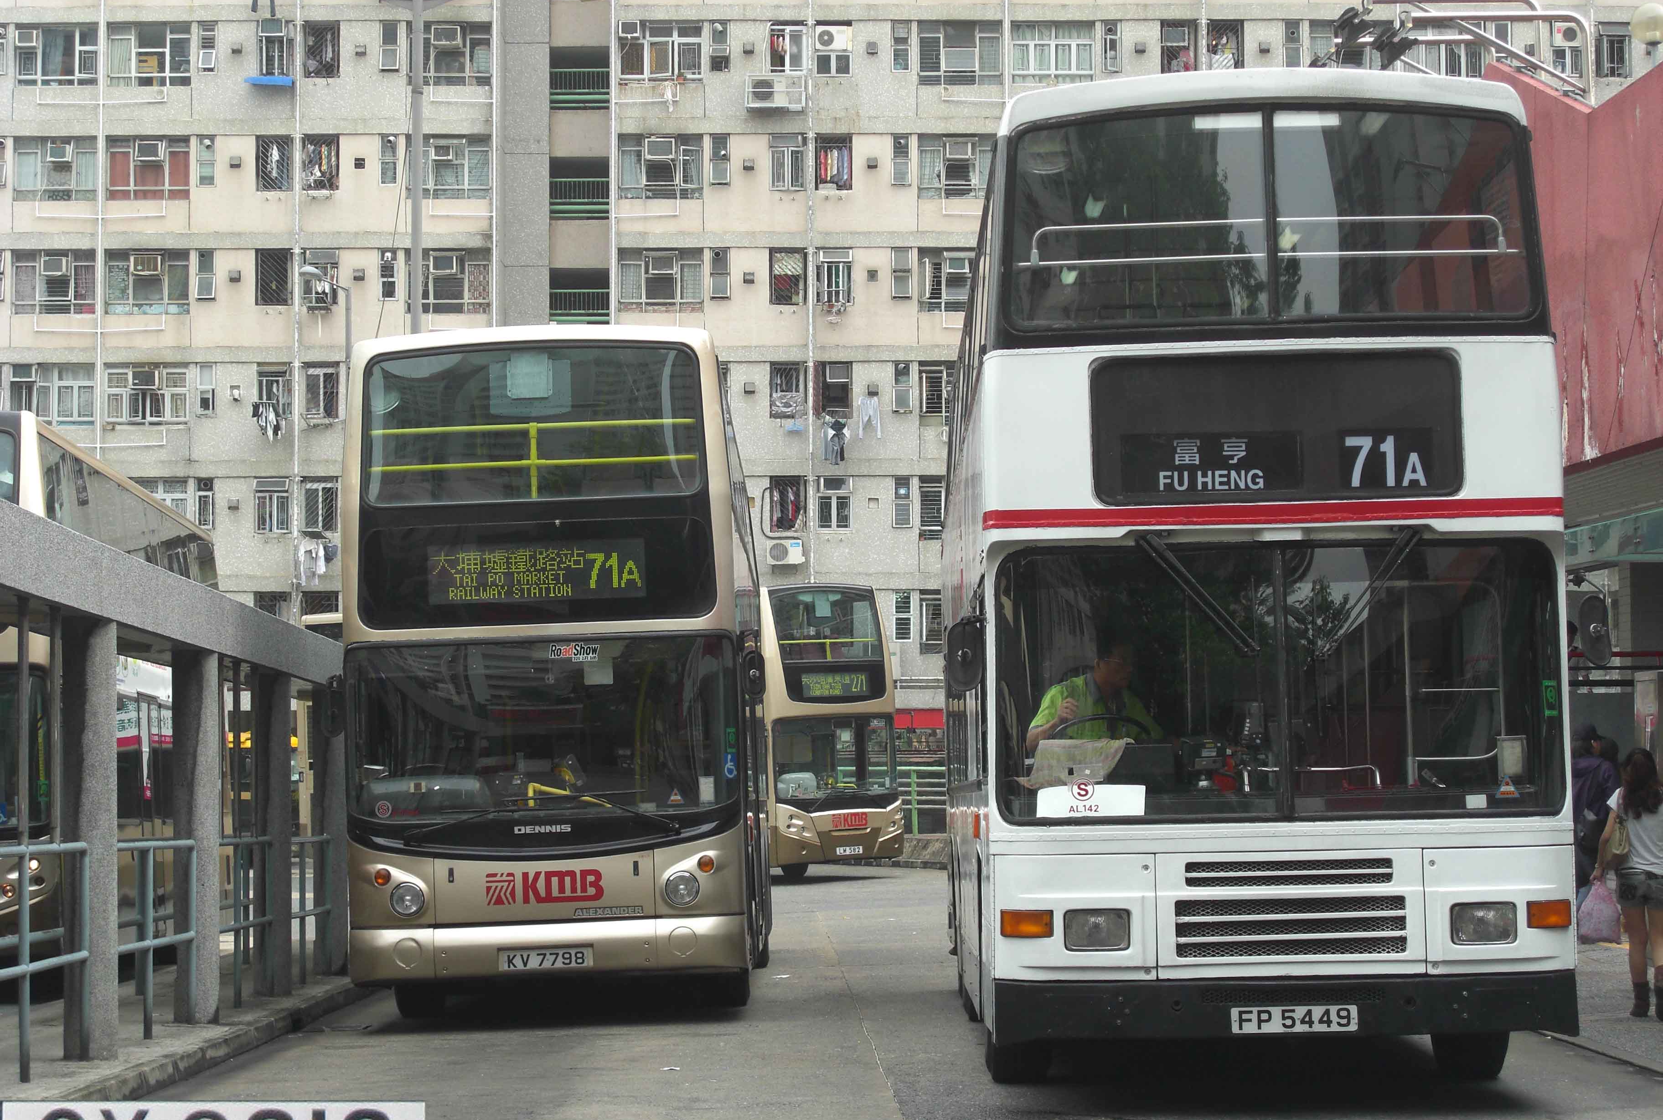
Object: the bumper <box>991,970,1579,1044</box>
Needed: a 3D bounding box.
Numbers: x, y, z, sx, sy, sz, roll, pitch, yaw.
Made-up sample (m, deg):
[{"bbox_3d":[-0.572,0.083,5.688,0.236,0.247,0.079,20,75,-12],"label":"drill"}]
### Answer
[{"bbox_3d":[1.955,1.922,16.530,2.500,0.280,0.250,-1,-4,2],"label":"bumper"}]

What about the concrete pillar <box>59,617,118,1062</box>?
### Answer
[{"bbox_3d":[-3.671,1.382,19.017,0.235,2.161,0.235,0,-4,-1],"label":"concrete pillar"}]

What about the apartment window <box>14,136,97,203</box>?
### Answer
[{"bbox_3d":[-18.480,-9.298,91.457,1.994,1.544,0.200,0,-4,0],"label":"apartment window"}]

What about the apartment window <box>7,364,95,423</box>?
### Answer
[{"bbox_3d":[-18.366,-3.915,90.473,2.082,1.382,0.180,0,-3,0],"label":"apartment window"}]

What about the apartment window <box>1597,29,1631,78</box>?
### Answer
[{"bbox_3d":[18.641,-12.128,91.637,0.883,1.313,0.200,0,-4,0],"label":"apartment window"}]

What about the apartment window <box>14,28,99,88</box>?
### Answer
[{"bbox_3d":[-18.321,-11.912,90.933,2.000,1.427,0.180,0,-3,0],"label":"apartment window"}]

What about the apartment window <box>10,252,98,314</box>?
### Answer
[{"bbox_3d":[-18.489,-6.587,91.272,2.021,1.557,0.200,0,-4,0],"label":"apartment window"}]

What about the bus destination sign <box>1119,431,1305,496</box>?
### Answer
[{"bbox_3d":[1.631,-0.410,16.520,0.773,0.265,0.060,-1,-4,2],"label":"bus destination sign"}]

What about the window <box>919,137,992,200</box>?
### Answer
[{"bbox_3d":[3.064,-9.245,90.629,1.999,1.506,0.150,0,-4,0],"label":"window"}]

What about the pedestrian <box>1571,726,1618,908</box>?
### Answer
[{"bbox_3d":[4.760,1.935,24.300,0.520,1.780,0.400,-2,-4,25],"label":"pedestrian"}]

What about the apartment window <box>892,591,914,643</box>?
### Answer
[{"bbox_3d":[1.675,1.324,90.068,0.517,1.219,0.180,0,-3,0],"label":"apartment window"}]

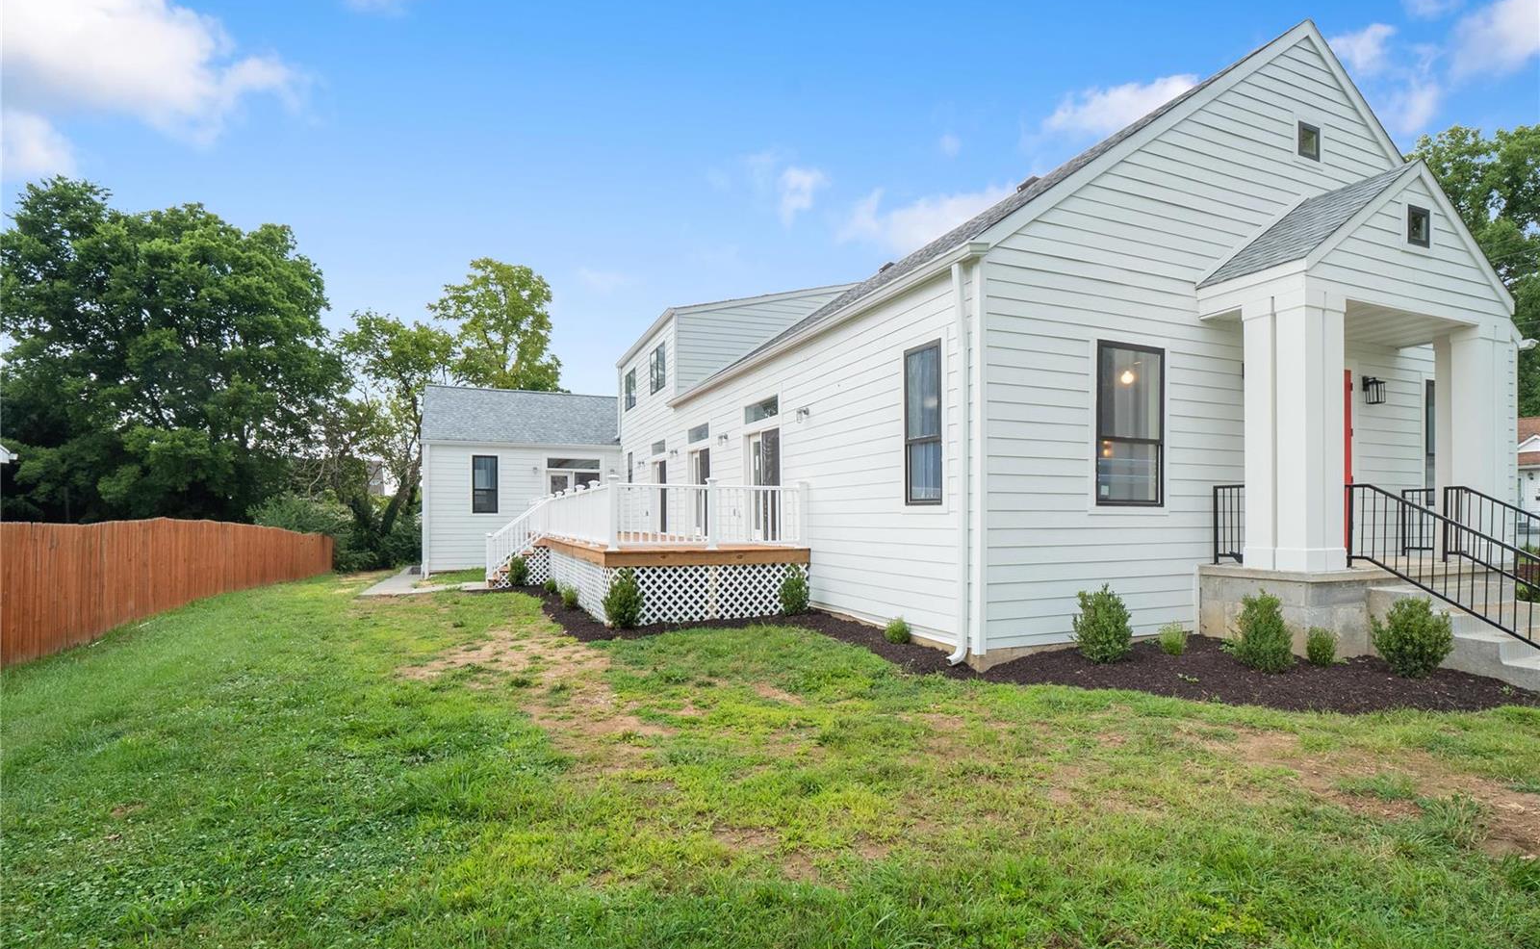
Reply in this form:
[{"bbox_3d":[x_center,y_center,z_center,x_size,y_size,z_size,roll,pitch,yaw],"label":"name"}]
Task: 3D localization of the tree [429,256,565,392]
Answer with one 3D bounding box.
[{"bbox_3d":[-12.400,-3.200,31.200,7.000,13.200,7.000,0,-2,0],"label":"tree"}]

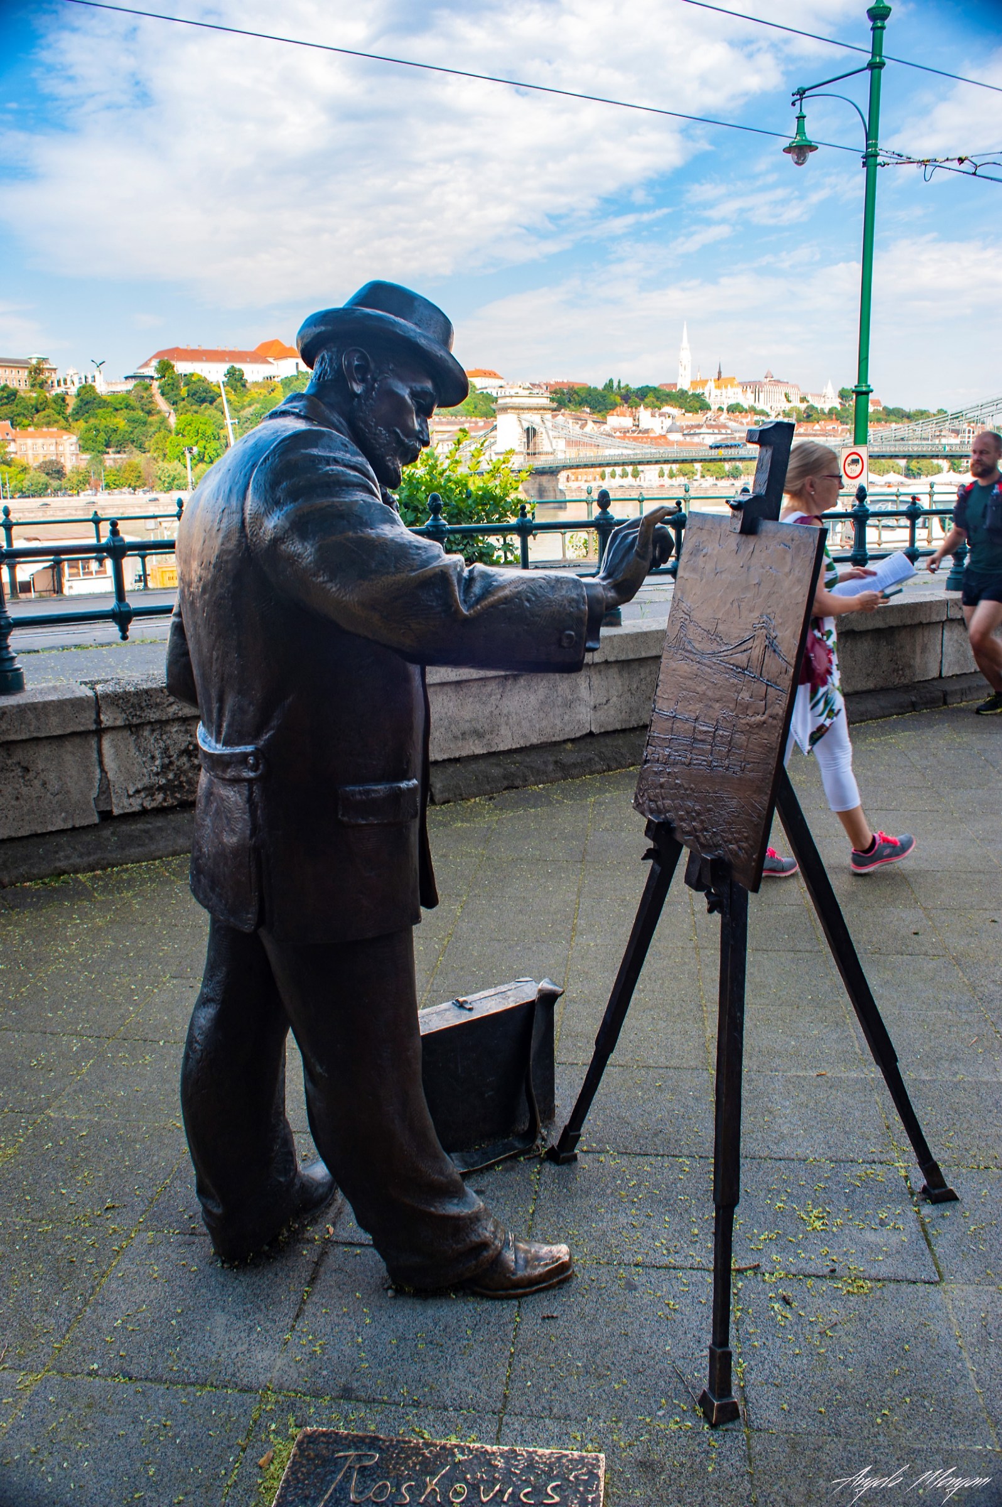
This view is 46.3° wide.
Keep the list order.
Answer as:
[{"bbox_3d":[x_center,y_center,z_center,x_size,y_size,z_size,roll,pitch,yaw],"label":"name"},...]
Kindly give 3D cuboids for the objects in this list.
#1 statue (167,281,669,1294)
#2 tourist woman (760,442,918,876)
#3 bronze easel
[{"bbox_3d":[-0.184,0.094,2.282,0.780,1.860,0.660,-7,15,-24],"label":"statue"},{"bbox_3d":[1.266,-0.330,4.421,0.680,1.640,0.480,-3,14,-10],"label":"tourist woman"},{"bbox_3d":[0.589,0.212,2.247,0.790,1.630,0.840,-5,14,-16],"label":"bronze easel"}]

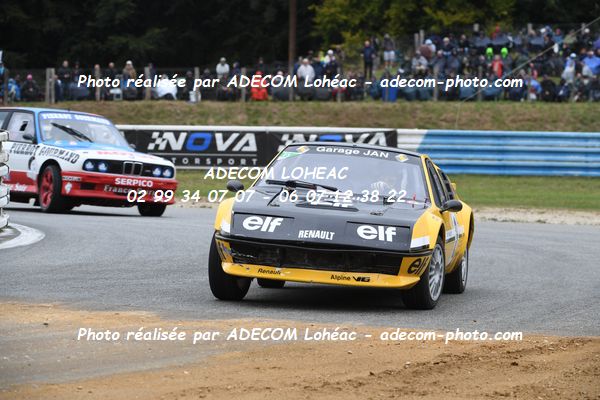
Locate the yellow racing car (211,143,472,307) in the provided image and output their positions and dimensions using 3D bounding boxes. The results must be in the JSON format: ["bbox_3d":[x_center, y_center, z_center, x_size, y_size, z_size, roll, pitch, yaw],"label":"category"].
[{"bbox_3d":[0.385,0.178,26.557,1.770,1.200,4.240,3,1,9],"label":"yellow racing car"}]

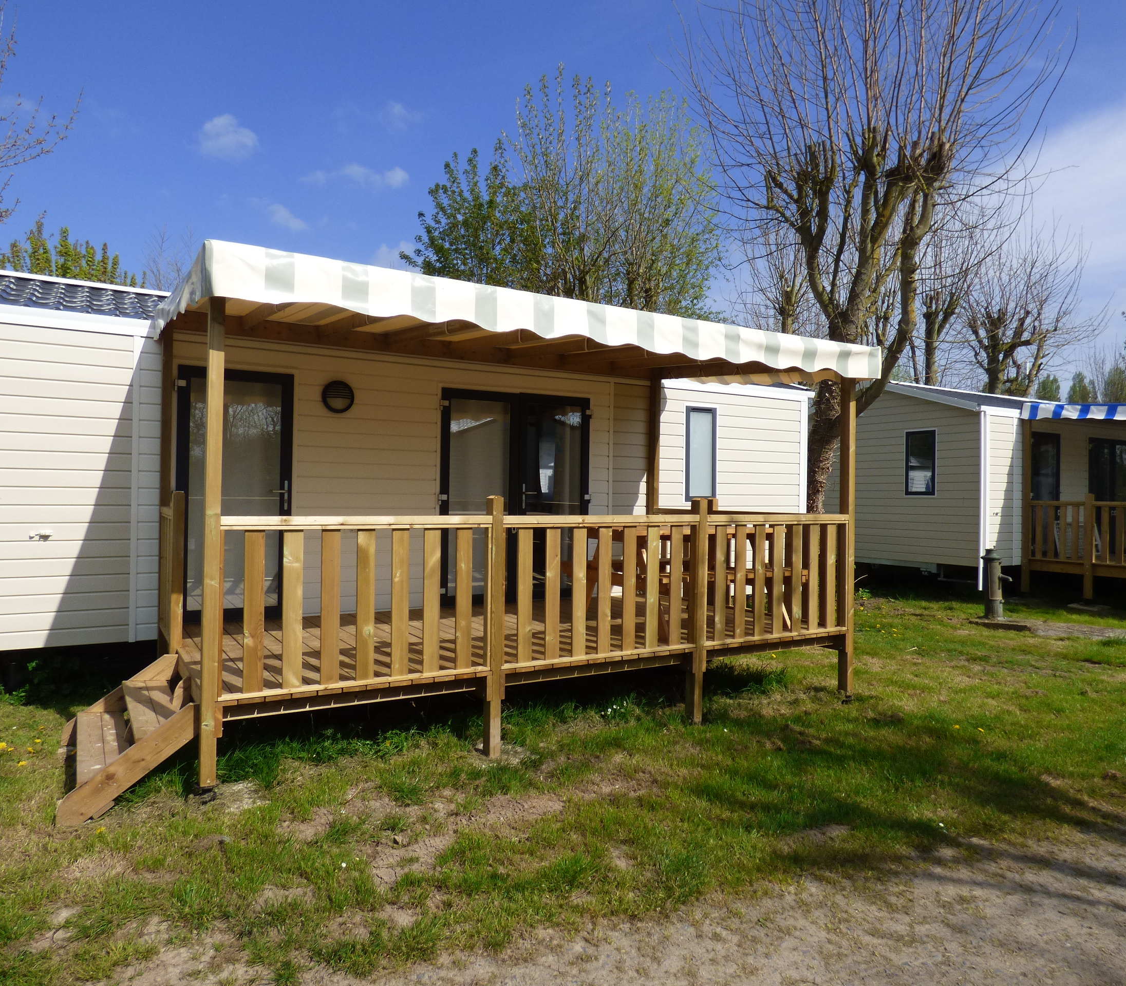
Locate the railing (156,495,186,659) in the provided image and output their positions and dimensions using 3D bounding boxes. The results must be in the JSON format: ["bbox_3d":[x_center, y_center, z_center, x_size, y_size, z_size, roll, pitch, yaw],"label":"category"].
[{"bbox_3d":[-2.769,0.535,5.375,0.070,1.062,1.178,1,-1,-30],"label":"railing"}]

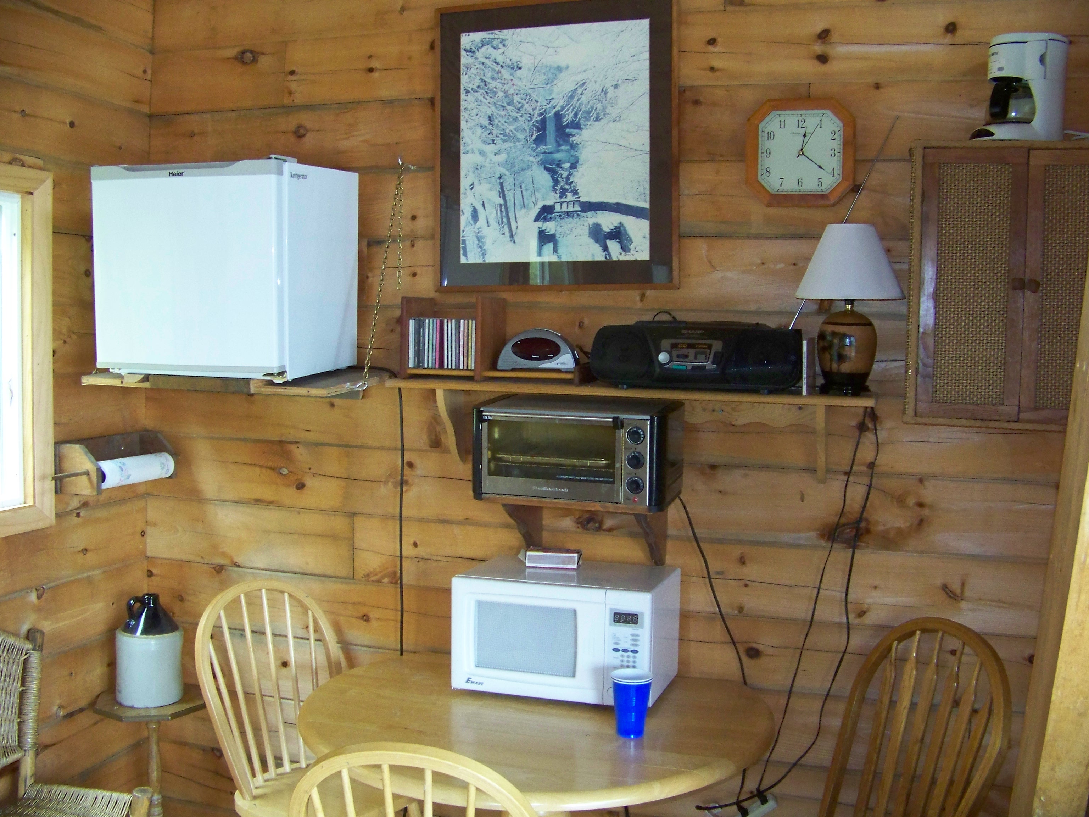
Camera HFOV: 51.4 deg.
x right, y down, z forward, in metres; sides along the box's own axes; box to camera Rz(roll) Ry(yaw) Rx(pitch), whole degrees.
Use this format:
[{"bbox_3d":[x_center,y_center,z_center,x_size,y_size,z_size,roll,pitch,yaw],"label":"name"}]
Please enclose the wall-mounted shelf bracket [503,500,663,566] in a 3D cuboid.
[{"bbox_3d":[0.102,0.311,2.771,0.350,0.190,0.315,2,4,18],"label":"wall-mounted shelf bracket"}]

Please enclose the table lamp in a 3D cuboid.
[{"bbox_3d":[0.691,-0.225,2.562,0.252,0.380,0.252,2,4,18],"label":"table lamp"}]

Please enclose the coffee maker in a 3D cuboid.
[{"bbox_3d":[1.025,-0.684,2.448,0.190,0.242,0.148,0,4,-13],"label":"coffee maker"}]

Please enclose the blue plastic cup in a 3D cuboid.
[{"bbox_3d":[0.181,0.609,2.331,0.090,0.126,0.090,1,4,0],"label":"blue plastic cup"}]

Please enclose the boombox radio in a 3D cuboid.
[{"bbox_3d":[0.369,-0.124,2.690,0.480,0.156,0.210,2,4,18],"label":"boombox radio"}]

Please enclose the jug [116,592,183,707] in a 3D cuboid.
[{"bbox_3d":[-1.074,0.646,3.077,0.174,0.282,0.174,4,5,35],"label":"jug"}]

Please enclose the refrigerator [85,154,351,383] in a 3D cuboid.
[{"bbox_3d":[-0.767,-0.339,2.767,0.487,0.500,0.460,3,8,13],"label":"refrigerator"}]

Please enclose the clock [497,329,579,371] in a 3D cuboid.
[{"bbox_3d":[-0.006,-0.145,2.817,0.203,0.100,0.090,2,4,18],"label":"clock"}]

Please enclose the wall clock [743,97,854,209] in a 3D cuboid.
[{"bbox_3d":[0.611,-0.612,2.714,0.253,0.253,0.040,2,4,18],"label":"wall clock"}]

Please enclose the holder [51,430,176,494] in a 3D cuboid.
[{"bbox_3d":[-1.186,0.150,3.127,0.142,0.133,0.347,2,4,18],"label":"holder"}]

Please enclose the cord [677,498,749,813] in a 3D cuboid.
[{"bbox_3d":[0.415,0.622,2.806,0.210,0.800,0.080,2,4,18],"label":"cord"}]

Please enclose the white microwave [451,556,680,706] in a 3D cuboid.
[{"bbox_3d":[0.059,0.516,2.662,0.464,0.266,0.320,2,4,18],"label":"white microwave"}]

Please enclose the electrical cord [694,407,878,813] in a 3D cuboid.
[{"bbox_3d":[0.585,0.507,2.763,0.408,1.042,0.080,2,4,18],"label":"electrical cord"}]

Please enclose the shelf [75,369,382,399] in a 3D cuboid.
[{"bbox_3d":[-0.710,-0.060,2.873,0.599,0.050,0.620,2,4,18],"label":"shelf"}]

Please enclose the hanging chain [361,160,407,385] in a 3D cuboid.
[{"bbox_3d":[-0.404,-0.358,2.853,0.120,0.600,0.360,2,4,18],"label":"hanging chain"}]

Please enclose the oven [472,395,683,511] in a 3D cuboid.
[{"bbox_3d":[0.090,0.102,2.725,0.447,0.220,0.320,2,4,18],"label":"oven"}]

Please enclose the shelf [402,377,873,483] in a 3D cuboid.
[{"bbox_3d":[0.197,0.056,2.800,1.190,0.218,0.210,2,4,18],"label":"shelf"}]

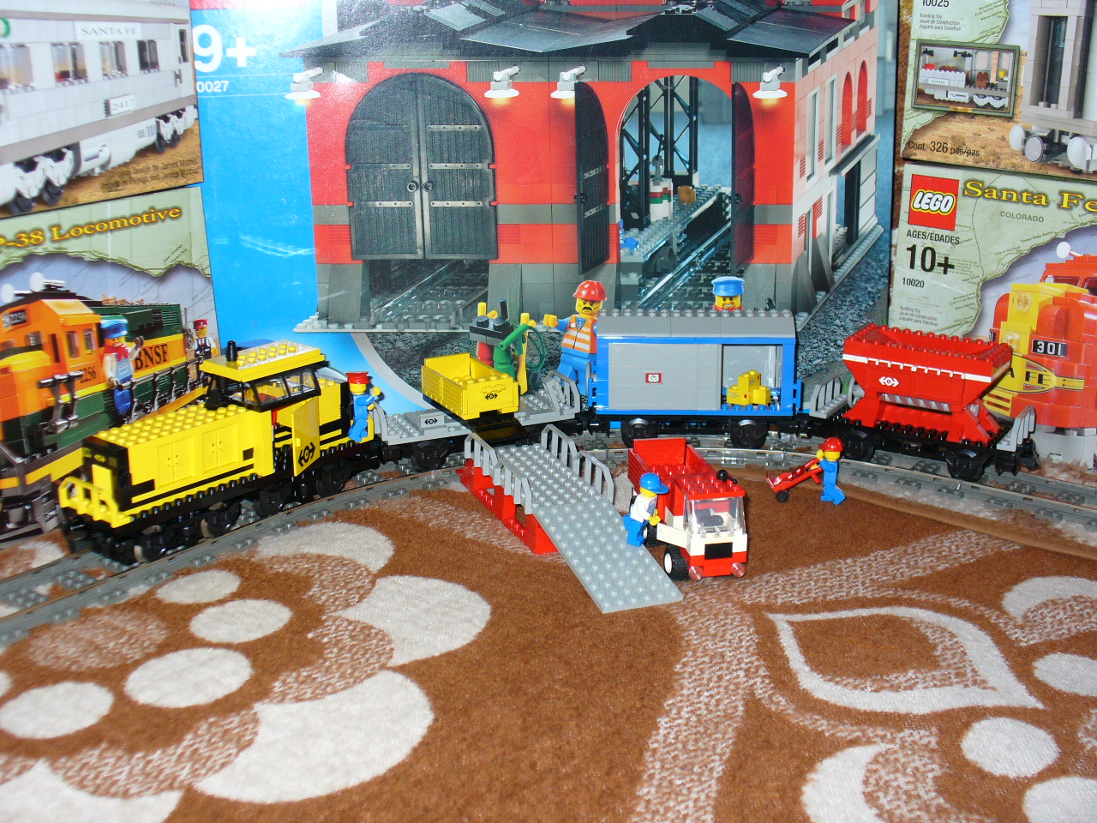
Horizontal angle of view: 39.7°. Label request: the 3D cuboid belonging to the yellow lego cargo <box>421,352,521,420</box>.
[{"bbox_3d":[-0.052,-0.018,0.997,0.040,0.024,0.067,-9,20,-26],"label":"yellow lego cargo"}]

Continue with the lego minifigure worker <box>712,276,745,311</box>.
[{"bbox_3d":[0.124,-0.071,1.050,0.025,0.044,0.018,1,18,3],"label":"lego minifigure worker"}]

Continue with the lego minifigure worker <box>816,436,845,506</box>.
[{"bbox_3d":[0.177,0.036,0.957,0.018,0.040,0.023,3,18,8],"label":"lego minifigure worker"}]

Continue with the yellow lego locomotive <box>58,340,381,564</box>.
[{"bbox_3d":[-0.192,0.012,0.904,0.050,0.116,0.216,14,23,36],"label":"yellow lego locomotive"}]

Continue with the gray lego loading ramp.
[{"bbox_3d":[0.012,0.056,0.881,0.063,0.038,0.194,-8,20,-23],"label":"gray lego loading ramp"}]

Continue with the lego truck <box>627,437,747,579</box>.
[{"bbox_3d":[0.080,0.053,0.873,0.041,0.057,0.119,-4,19,-12],"label":"lego truck"}]

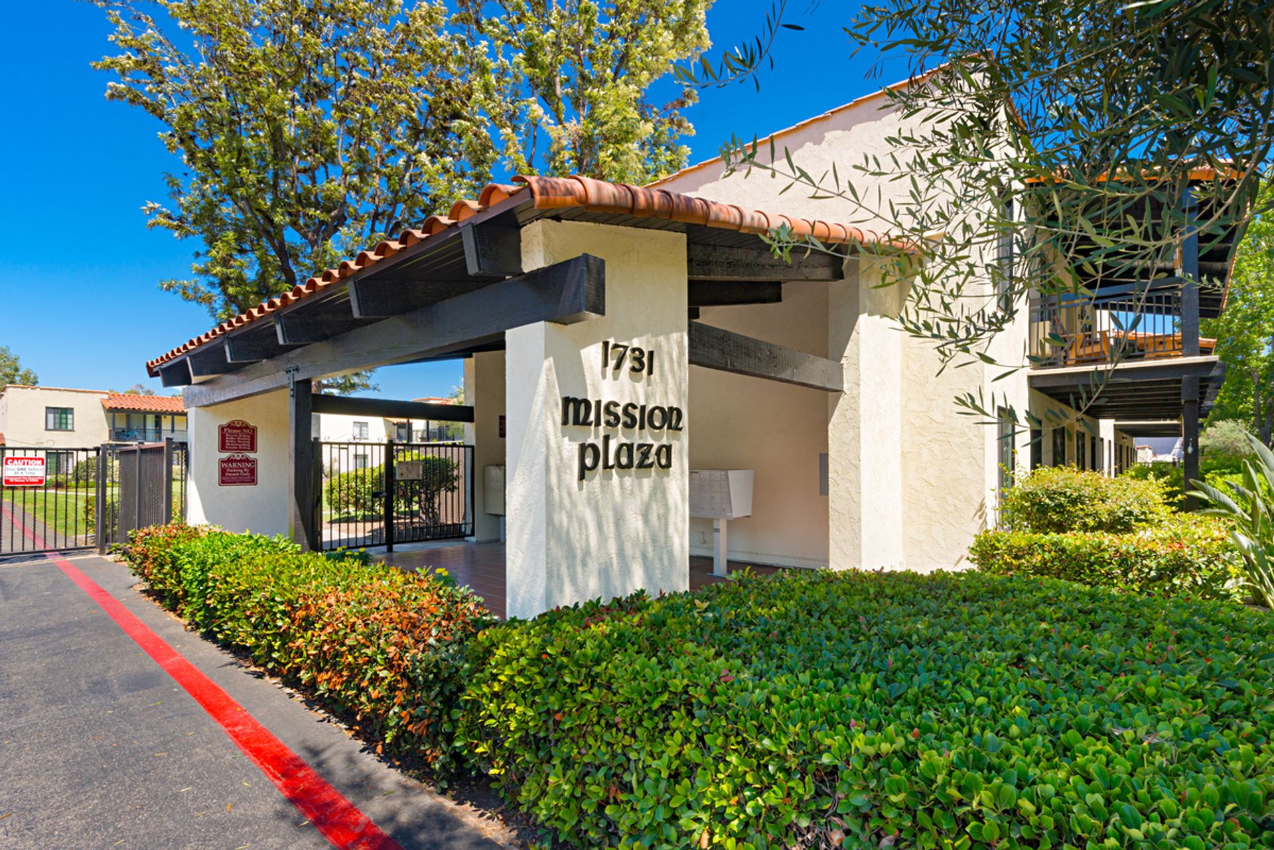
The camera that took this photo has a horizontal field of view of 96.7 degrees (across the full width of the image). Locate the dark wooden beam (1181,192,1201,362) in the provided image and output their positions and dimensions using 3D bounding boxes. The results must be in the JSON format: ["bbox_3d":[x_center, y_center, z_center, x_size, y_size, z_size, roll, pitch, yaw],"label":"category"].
[{"bbox_3d":[6.400,-1.750,6.555,0.150,1.930,0.150,0,0,41],"label":"dark wooden beam"}]

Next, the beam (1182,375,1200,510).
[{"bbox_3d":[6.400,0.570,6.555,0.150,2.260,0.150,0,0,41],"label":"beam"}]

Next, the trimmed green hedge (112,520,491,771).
[{"bbox_3d":[-3.550,1.500,5.300,6.500,0.660,0.740,-2,-3,40],"label":"trimmed green hedge"}]

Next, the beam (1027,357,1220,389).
[{"bbox_3d":[5.890,-0.630,6.970,1.760,0.220,0.110,-2,-3,41],"label":"beam"}]

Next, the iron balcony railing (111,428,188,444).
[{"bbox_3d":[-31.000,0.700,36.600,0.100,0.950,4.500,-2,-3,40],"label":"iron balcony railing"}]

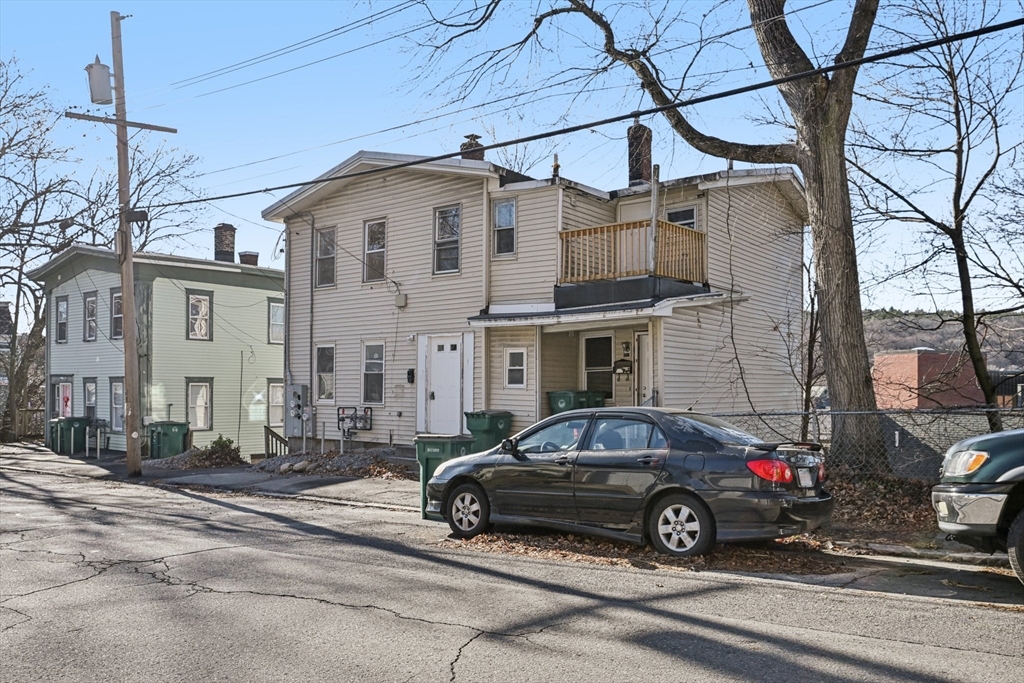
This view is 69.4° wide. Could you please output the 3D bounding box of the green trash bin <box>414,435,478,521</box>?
[{"bbox_3d":[-0.888,1.850,10.080,0.620,1.080,0.640,-4,-5,33],"label":"green trash bin"}]

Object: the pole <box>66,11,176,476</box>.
[{"bbox_3d":[-8.990,-2.360,17.200,2.430,10.900,0.600,-1,-4,-44],"label":"pole"}]

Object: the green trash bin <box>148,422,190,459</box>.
[{"bbox_3d":[-10.340,3.000,22.500,0.680,1.100,0.820,-3,-5,44],"label":"green trash bin"}]

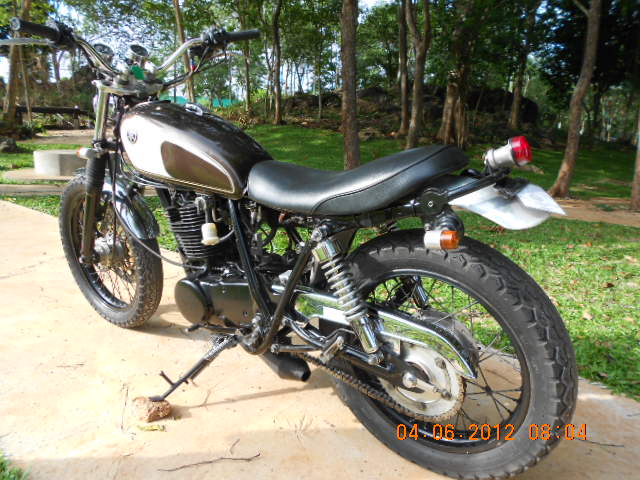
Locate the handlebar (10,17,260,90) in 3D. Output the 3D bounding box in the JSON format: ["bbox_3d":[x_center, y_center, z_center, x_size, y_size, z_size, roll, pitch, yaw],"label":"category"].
[{"bbox_3d":[-0.528,-0.566,1.470,0.220,0.185,0.790,14,26,37],"label":"handlebar"}]

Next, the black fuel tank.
[{"bbox_3d":[-0.347,-0.290,1.443,0.580,0.245,0.270,12,25,34],"label":"black fuel tank"}]

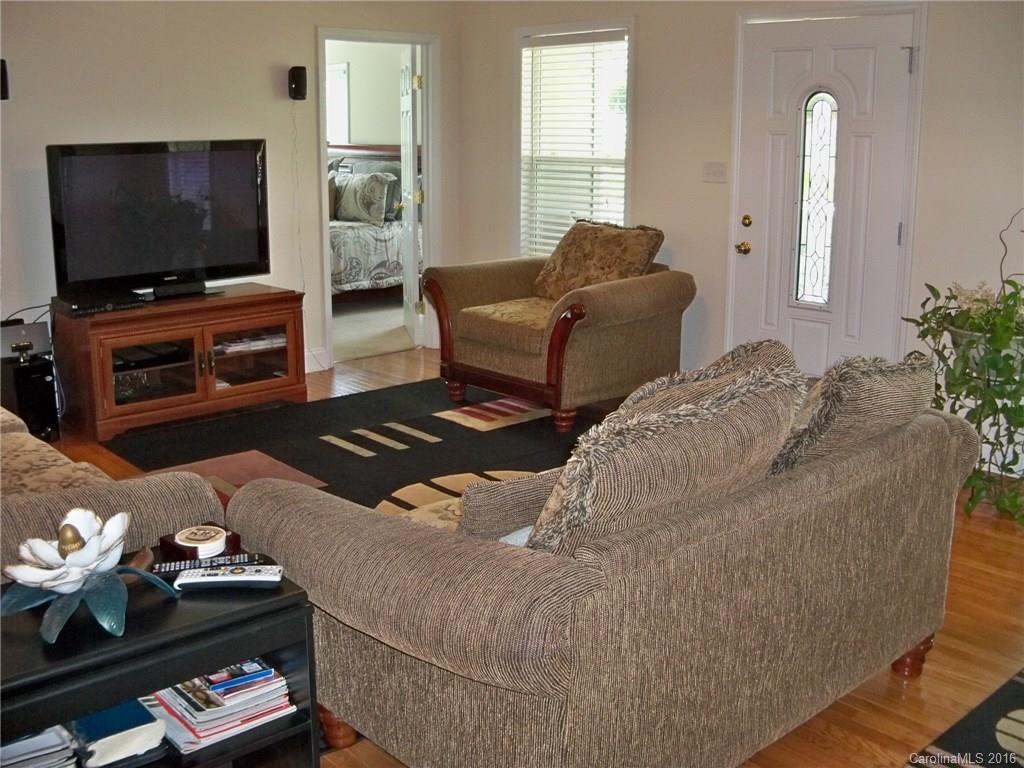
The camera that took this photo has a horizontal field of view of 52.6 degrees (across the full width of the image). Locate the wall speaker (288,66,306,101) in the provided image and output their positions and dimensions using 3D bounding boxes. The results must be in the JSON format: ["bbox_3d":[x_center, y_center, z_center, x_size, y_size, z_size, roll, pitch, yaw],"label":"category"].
[{"bbox_3d":[-1.250,-1.753,6.042,0.100,0.185,0.110,-2,14,-8],"label":"wall speaker"}]

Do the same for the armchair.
[{"bbox_3d":[0.268,-0.336,5.728,1.020,0.880,1.210,-13,19,-42],"label":"armchair"}]

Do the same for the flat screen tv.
[{"bbox_3d":[-1.819,-0.868,5.462,1.180,0.800,0.200,-12,18,-40],"label":"flat screen tv"}]

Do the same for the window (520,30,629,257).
[{"bbox_3d":[0.361,-1.397,6.362,0.060,1.480,0.880,-13,19,-42],"label":"window"}]

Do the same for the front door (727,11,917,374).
[{"bbox_3d":[1.550,-0.806,5.248,0.060,2.030,0.940,-13,19,-42],"label":"front door"}]

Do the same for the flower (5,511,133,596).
[{"bbox_3d":[-0.903,0.345,2.109,0.250,0.140,0.230,0,14,0],"label":"flower"}]

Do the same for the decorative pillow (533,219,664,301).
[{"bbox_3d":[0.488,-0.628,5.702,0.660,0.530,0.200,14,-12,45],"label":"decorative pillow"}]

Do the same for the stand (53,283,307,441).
[{"bbox_3d":[-1.774,-0.162,5.585,1.150,0.610,0.580,-11,18,-39],"label":"stand"}]

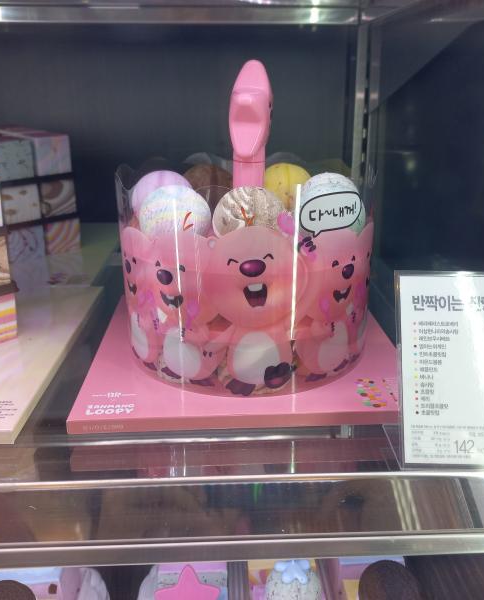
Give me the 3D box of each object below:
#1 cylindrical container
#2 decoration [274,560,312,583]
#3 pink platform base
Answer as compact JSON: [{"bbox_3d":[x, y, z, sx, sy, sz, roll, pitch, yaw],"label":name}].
[{"bbox_3d":[0.004,-0.033,0.449,0.185,0.141,0.185,0,20,0],"label":"cylindrical container"},{"bbox_3d":[0.034,0.181,0.390,0.024,0.023,0.007,0,-21,0],"label":"decoration"},{"bbox_3d":[0.003,0.037,0.477,0.235,0.010,0.235,-1,20,-2],"label":"pink platform base"}]

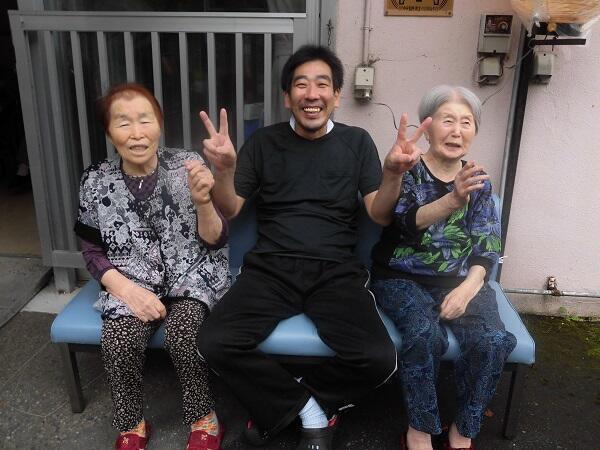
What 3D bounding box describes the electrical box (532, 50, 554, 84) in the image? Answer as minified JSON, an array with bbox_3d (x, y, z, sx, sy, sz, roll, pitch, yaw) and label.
[{"bbox_3d":[0.994,-0.641,2.265,0.069,0.129,0.061,2,19,3],"label":"electrical box"}]

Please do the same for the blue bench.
[{"bbox_3d":[-0.022,0.288,1.971,1.510,0.733,0.554,2,19,3],"label":"blue bench"}]

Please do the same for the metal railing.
[{"bbox_3d":[-0.593,-0.324,2.449,1.220,1.142,0.069,2,19,3],"label":"metal railing"}]

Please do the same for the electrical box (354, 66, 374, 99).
[{"bbox_3d":[0.270,-0.596,2.329,0.074,0.130,0.064,2,19,3],"label":"electrical box"}]

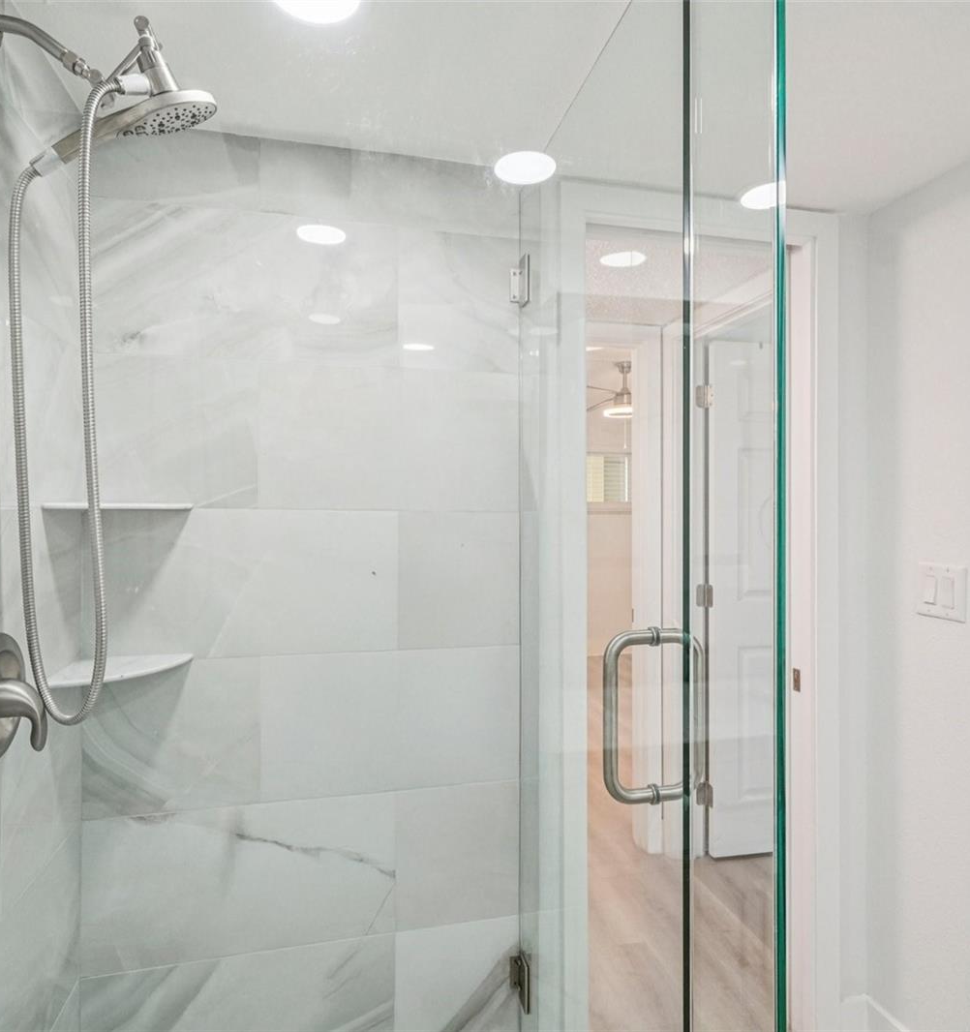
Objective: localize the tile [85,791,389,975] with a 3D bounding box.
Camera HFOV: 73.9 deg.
[{"bbox_3d":[-0.494,0.754,1.341,0.615,0.305,0.012,0,0,-13],"label":"tile"}]

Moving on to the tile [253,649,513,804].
[{"bbox_3d":[-0.181,0.449,1.413,0.594,0.305,0.012,0,0,-13],"label":"tile"}]

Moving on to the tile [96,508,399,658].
[{"bbox_3d":[-0.492,0.141,1.337,0.615,0.305,0.012,0,0,-13],"label":"tile"}]

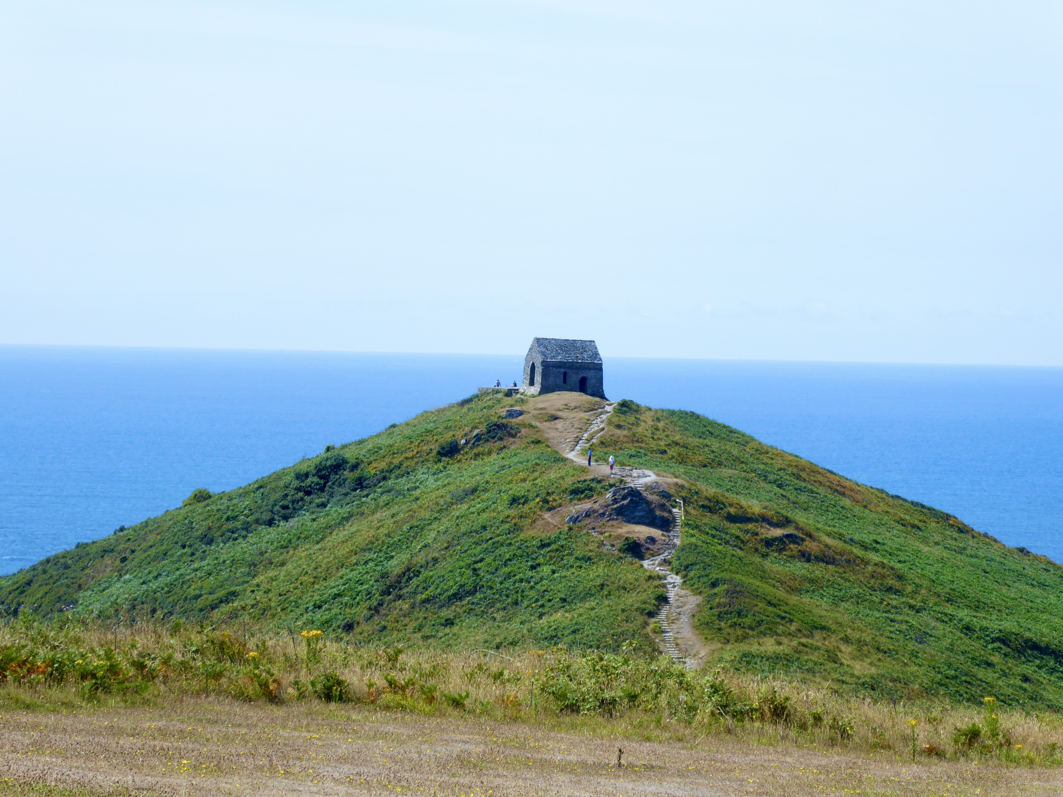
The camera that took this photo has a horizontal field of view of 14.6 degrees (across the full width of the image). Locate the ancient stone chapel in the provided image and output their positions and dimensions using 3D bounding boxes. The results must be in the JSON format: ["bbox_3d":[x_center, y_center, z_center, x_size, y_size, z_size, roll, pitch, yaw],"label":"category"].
[{"bbox_3d":[3.378,-3.159,438.000,7.600,6.300,4.800,1,1,-25],"label":"ancient stone chapel"}]

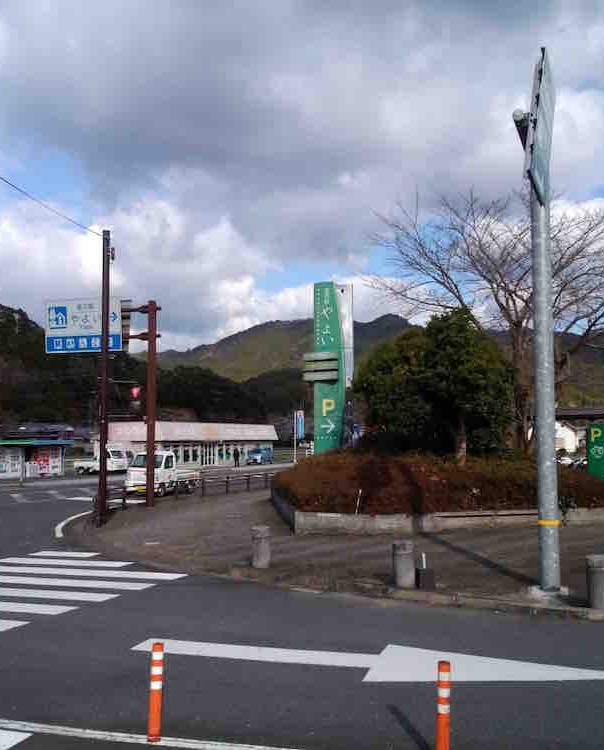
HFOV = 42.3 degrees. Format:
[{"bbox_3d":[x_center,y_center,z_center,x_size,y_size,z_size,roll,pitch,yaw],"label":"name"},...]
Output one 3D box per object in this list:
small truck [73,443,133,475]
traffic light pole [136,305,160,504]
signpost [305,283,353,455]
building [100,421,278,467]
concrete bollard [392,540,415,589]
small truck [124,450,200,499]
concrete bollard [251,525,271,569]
[{"bbox_3d":[-13.637,5.866,53.185,3.400,1.830,1.500,-2,-5,24],"label":"small truck"},{"bbox_3d":[-4.946,0.905,25.217,0.750,6.600,0.400,-2,-5,19],"label":"traffic light pole"},{"bbox_3d":[0.831,0.277,23.568,1.250,6.200,0.850,-2,-5,22],"label":"signpost"},{"bbox_3d":[-10.025,6.660,74.508,6.600,3.900,20.300,-3,-6,29],"label":"building"},{"bbox_3d":[1.446,2.658,11.059,0.295,0.610,0.295,0,-5,0],"label":"concrete bollard"},{"bbox_3d":[-5.380,3.861,30.888,1.475,1.780,3.395,-2,-5,18],"label":"small truck"},{"bbox_3d":[-0.675,2.792,12.711,0.310,0.670,0.310,0,-5,0],"label":"concrete bollard"}]

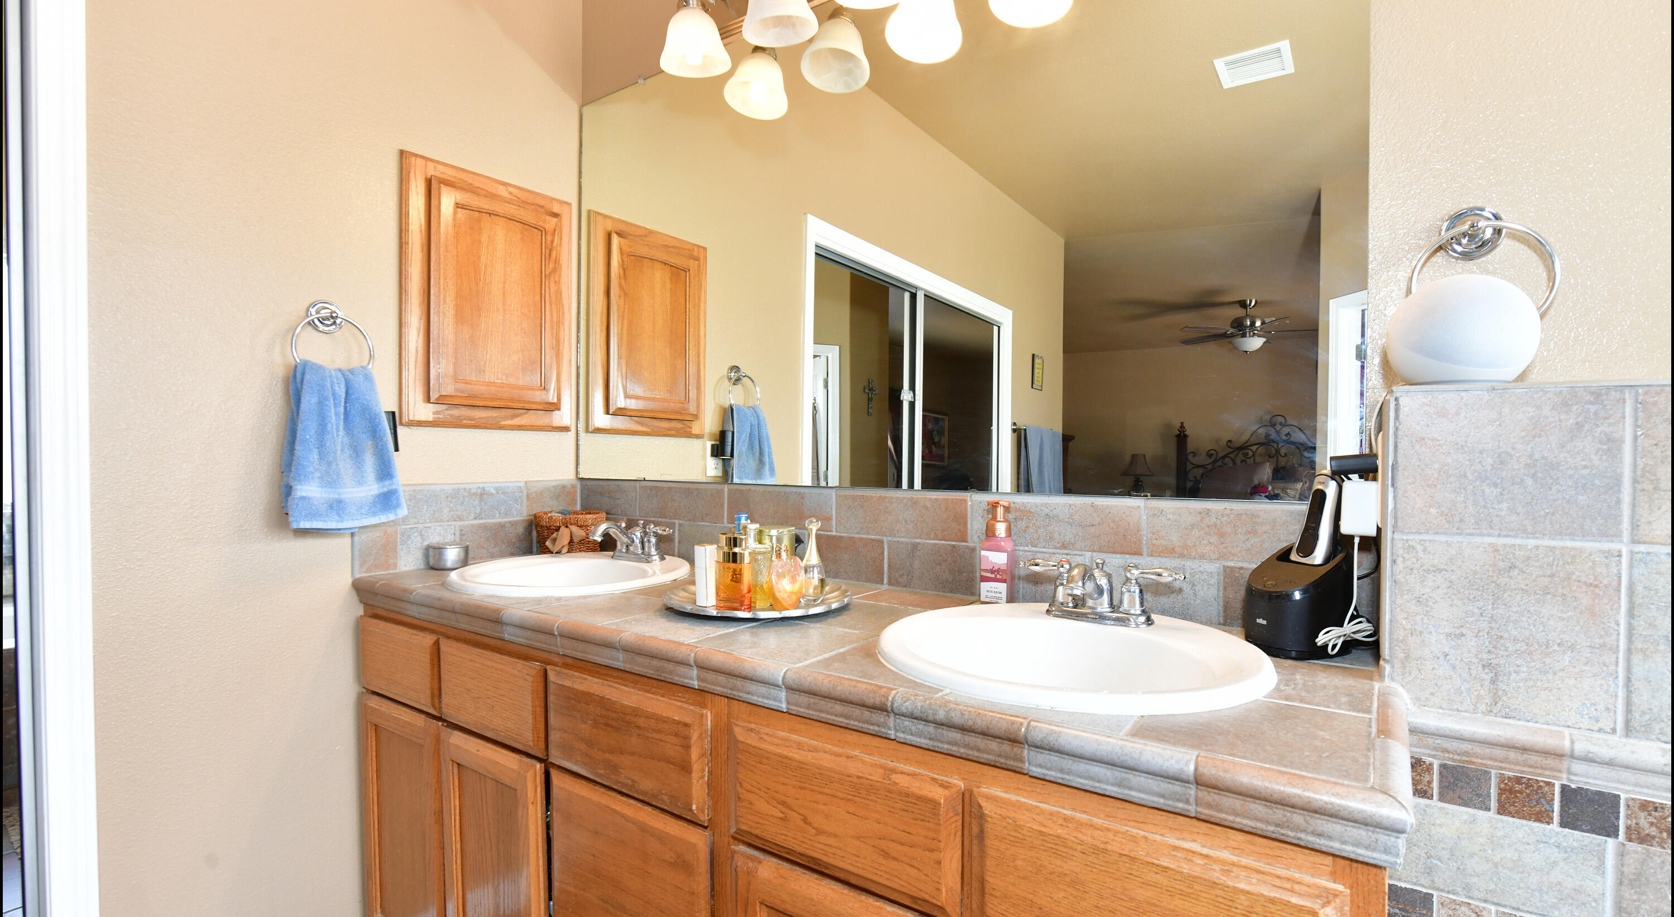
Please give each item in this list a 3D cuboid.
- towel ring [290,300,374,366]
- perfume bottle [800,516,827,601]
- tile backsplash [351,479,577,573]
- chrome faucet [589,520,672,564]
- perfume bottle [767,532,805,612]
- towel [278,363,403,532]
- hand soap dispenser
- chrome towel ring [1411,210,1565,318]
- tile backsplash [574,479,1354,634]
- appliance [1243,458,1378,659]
[{"bbox_3d":[-1.049,-0.238,1.544,0.068,0.180,0.151,0,0,35],"label":"towel ring"},{"bbox_3d":[-0.042,0.174,1.280,0.044,0.146,0.044,0,0,0],"label":"perfume bottle"},{"bbox_3d":[-0.874,0.154,1.823,0.013,0.194,0.565,0,0,35],"label":"tile backsplash"},{"bbox_3d":[-0.476,0.185,1.643,0.214,0.084,0.170,0,0,35],"label":"chrome faucet"},{"bbox_3d":[-0.083,0.185,1.221,0.060,0.128,0.044,0,0,-23],"label":"perfume bottle"},{"bbox_3d":[-0.997,-0.026,1.512,0.086,0.332,0.214,0,0,35],"label":"towel"},{"bbox_3d":[0.287,0.166,1.313,0.056,0.183,0.050,0,0,35],"label":"hand soap dispenser"},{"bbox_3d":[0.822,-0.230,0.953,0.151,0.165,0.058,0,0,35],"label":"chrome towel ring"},{"bbox_3d":[0.015,0.162,1.568,1.786,0.194,0.018,0,0,35],"label":"tile backsplash"},{"bbox_3d":[0.645,0.141,1.030,0.146,0.245,0.114,0,0,-14],"label":"appliance"}]

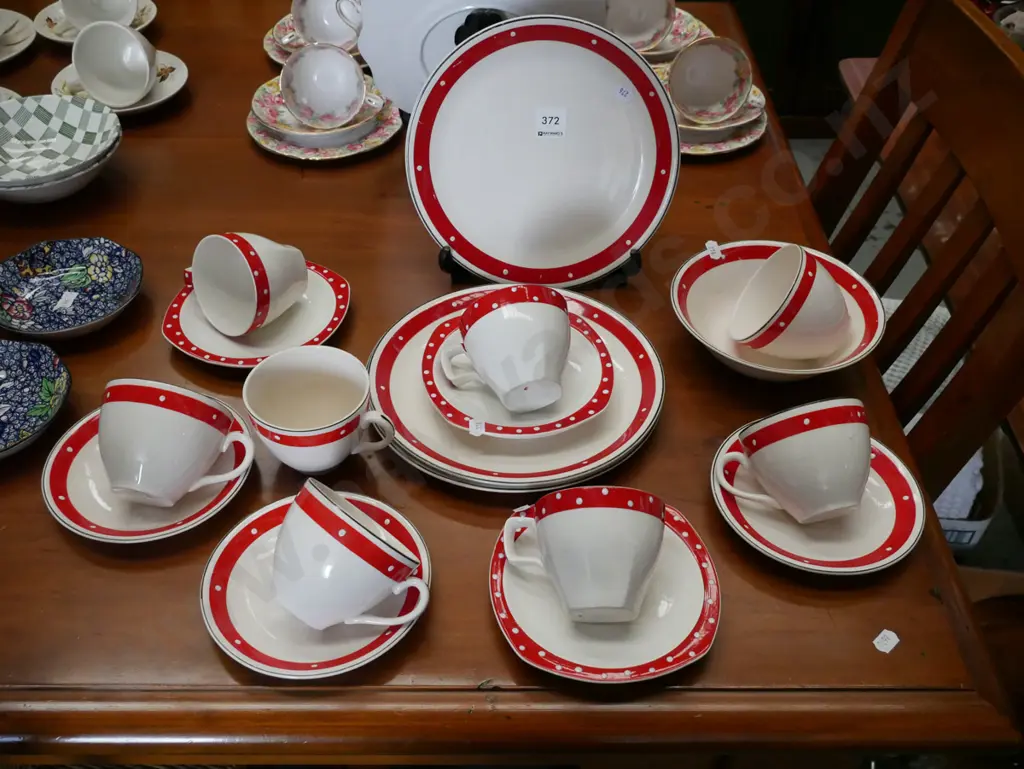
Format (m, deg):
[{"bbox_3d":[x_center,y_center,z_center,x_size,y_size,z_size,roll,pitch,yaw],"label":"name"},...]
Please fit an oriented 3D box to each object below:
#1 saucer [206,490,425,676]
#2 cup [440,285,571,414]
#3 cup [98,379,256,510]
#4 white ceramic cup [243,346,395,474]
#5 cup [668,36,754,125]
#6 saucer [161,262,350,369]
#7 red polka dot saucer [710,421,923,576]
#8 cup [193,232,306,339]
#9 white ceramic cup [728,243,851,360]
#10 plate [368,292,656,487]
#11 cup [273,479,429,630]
[{"bbox_3d":[-0.129,0.134,0.671,0.150,0.021,0.150,0,43,0],"label":"saucer"},{"bbox_3d":[0.000,-0.019,0.771,0.104,0.086,0.071,-14,62,2],"label":"cup"},{"bbox_3d":[-0.247,0.050,0.737,0.118,0.093,0.073,8,68,7],"label":"cup"},{"bbox_3d":[-0.137,0.030,0.745,0.110,0.071,0.089,13,44,13],"label":"white ceramic cup"},{"bbox_3d":[0.199,-0.326,1.083,0.105,0.087,0.063,-26,22,9],"label":"cup"},{"bbox_3d":[-0.226,-0.061,0.906,0.156,0.022,0.156,15,45,14],"label":"saucer"},{"bbox_3d":[0.214,0.081,0.711,0.146,0.020,0.146,1,43,-1],"label":"red polka dot saucer"},{"bbox_3d":[-0.219,-0.089,0.841,0.108,0.083,0.068,8,21,38],"label":"cup"},{"bbox_3d":[0.227,-0.058,0.806,0.068,0.088,0.109,31,13,-11],"label":"white ceramic cup"},{"bbox_3d":[0.003,0.003,0.806,0.230,0.031,0.230,0,43,0],"label":"plate"},{"bbox_3d":[-0.109,0.122,0.645,0.107,0.089,0.071,36,74,1],"label":"cup"}]

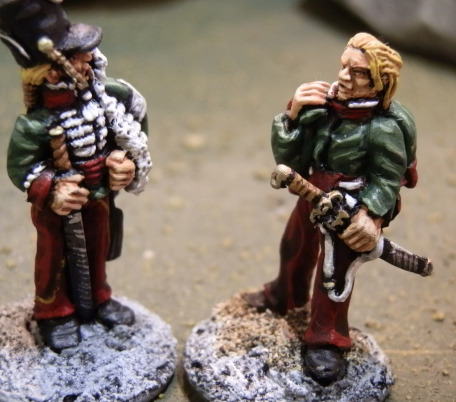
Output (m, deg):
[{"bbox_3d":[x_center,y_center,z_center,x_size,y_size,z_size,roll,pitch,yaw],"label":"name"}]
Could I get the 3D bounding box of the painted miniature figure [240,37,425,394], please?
[{"bbox_3d":[0.010,0.000,0.090,0.016,0.033,0.014,15,26,25],"label":"painted miniature figure"}]

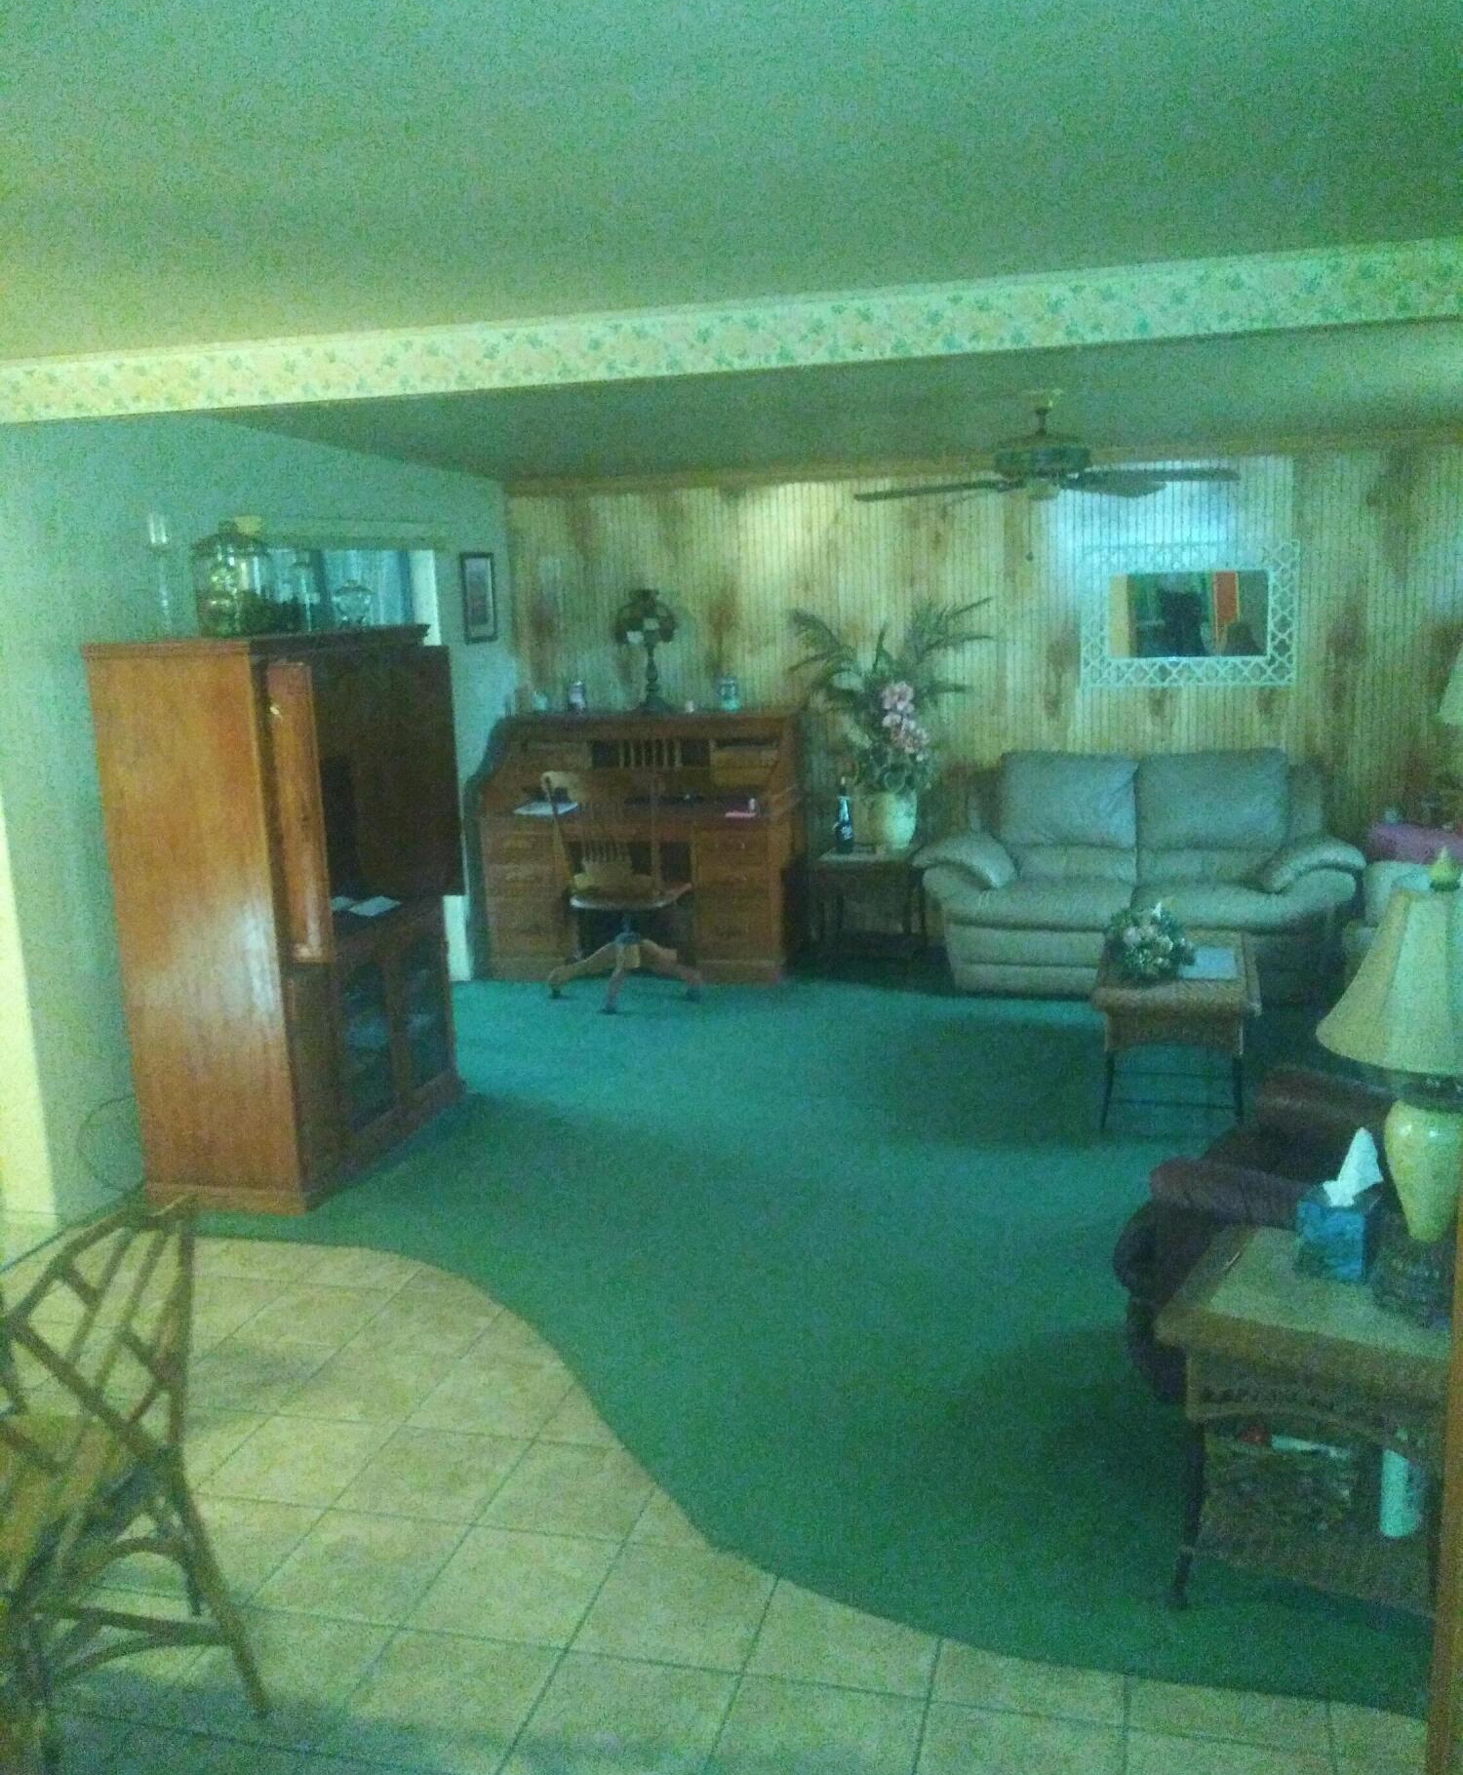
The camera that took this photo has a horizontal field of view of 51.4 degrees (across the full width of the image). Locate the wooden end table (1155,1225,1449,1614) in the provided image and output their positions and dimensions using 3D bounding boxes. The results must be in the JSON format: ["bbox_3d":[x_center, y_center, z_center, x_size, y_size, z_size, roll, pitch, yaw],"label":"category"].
[{"bbox_3d":[1.013,0.937,2.550,0.465,0.540,0.425,5,12,34],"label":"wooden end table"}]

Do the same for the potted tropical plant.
[{"bbox_3d":[0.732,-0.735,6.971,0.920,1.125,0.720,0,11,13],"label":"potted tropical plant"}]

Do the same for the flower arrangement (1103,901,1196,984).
[{"bbox_3d":[1.397,0.162,5.079,0.302,0.246,0.277,0,11,14],"label":"flower arrangement"}]

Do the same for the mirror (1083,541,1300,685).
[{"bbox_3d":[2.097,-1.249,6.989,0.951,0.639,0.030,0,11,13],"label":"mirror"}]

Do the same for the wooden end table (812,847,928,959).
[{"bbox_3d":[0.694,0.089,7.544,0.484,0.505,0.462,0,11,14],"label":"wooden end table"}]

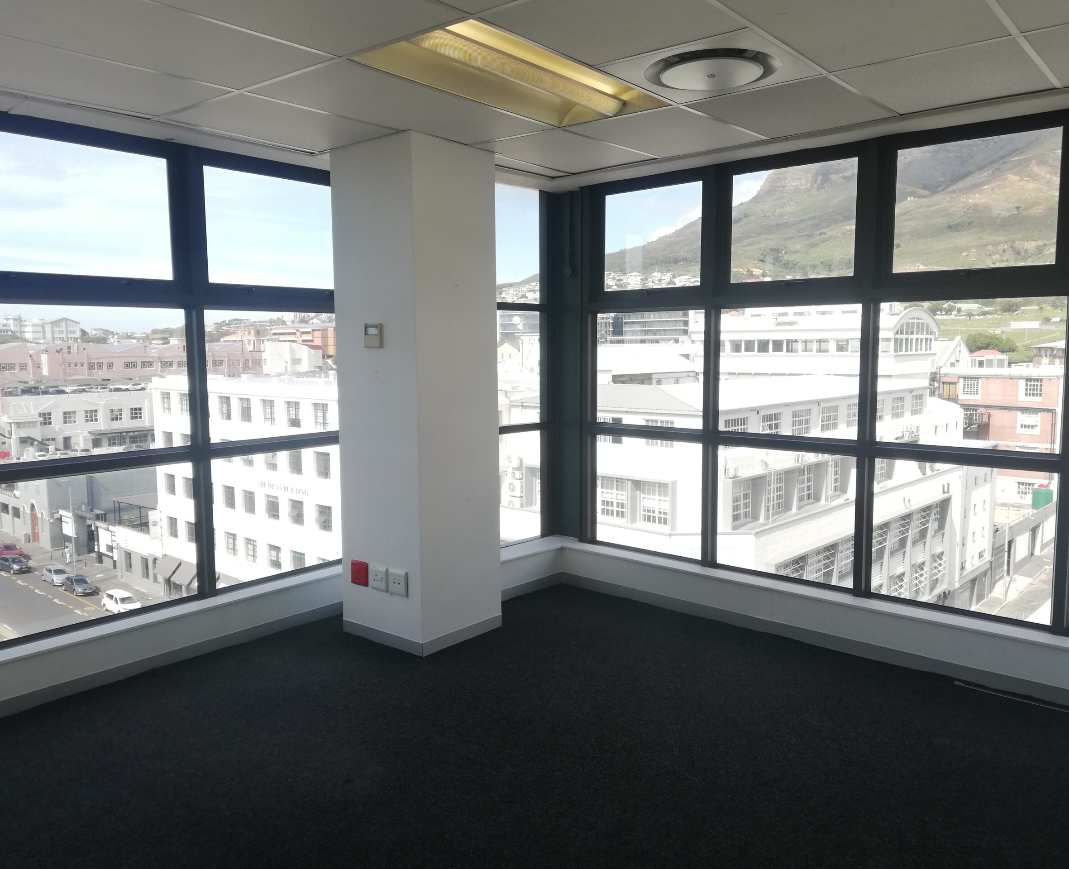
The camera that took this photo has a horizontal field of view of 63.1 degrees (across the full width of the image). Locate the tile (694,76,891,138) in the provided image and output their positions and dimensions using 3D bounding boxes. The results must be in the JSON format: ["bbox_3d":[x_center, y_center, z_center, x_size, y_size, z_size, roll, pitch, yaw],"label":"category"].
[{"bbox_3d":[1.073,-1.346,3.595,0.576,0.020,0.816,5,8,39],"label":"tile"}]

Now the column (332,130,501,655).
[{"bbox_3d":[-0.591,-0.191,4.433,0.592,2.435,0.564,5,8,39],"label":"column"}]

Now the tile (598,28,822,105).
[{"bbox_3d":[0.618,-1.286,3.040,0.576,0.020,0.576,5,8,39],"label":"tile"}]

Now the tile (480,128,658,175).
[{"bbox_3d":[0.161,-1.423,4.371,0.576,0.020,0.870,5,8,39],"label":"tile"}]

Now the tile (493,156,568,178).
[{"bbox_3d":[-0.060,-1.456,4.701,0.138,0.020,0.696,5,8,39],"label":"tile"}]

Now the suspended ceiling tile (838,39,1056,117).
[{"bbox_3d":[1.523,-1.306,3.199,0.576,0.020,0.768,5,8,39],"label":"suspended ceiling tile"}]

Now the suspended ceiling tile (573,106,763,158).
[{"bbox_3d":[0.618,-1.384,3.984,0.576,0.020,0.846,5,8,39],"label":"suspended ceiling tile"}]

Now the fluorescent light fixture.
[{"bbox_3d":[-0.036,-1.333,3.183,0.576,0.090,1.176,5,8,39],"label":"fluorescent light fixture"}]

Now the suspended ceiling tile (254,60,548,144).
[{"bbox_3d":[-0.501,-1.335,3.564,0.576,0.020,1.176,5,8,39],"label":"suspended ceiling tile"}]

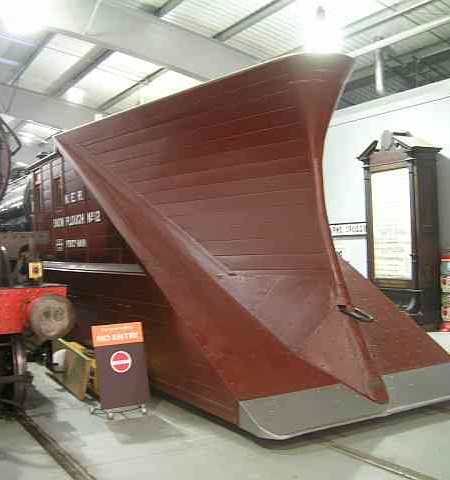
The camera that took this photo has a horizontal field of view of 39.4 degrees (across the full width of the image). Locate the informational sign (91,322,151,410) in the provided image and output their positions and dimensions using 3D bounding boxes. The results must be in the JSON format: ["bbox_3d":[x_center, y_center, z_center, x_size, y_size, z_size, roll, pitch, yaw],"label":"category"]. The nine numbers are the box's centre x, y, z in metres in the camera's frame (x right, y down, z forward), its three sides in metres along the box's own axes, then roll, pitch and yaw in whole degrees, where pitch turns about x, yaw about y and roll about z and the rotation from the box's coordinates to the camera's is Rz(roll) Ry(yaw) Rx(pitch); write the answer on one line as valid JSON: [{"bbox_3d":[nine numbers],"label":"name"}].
[{"bbox_3d":[-0.965,1.155,5.820,0.500,0.760,0.120,-1,-13,-36],"label":"informational sign"}]

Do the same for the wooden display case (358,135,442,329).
[{"bbox_3d":[3.010,-0.150,10.750,0.750,3.350,1.220,-1,-1,-31],"label":"wooden display case"}]

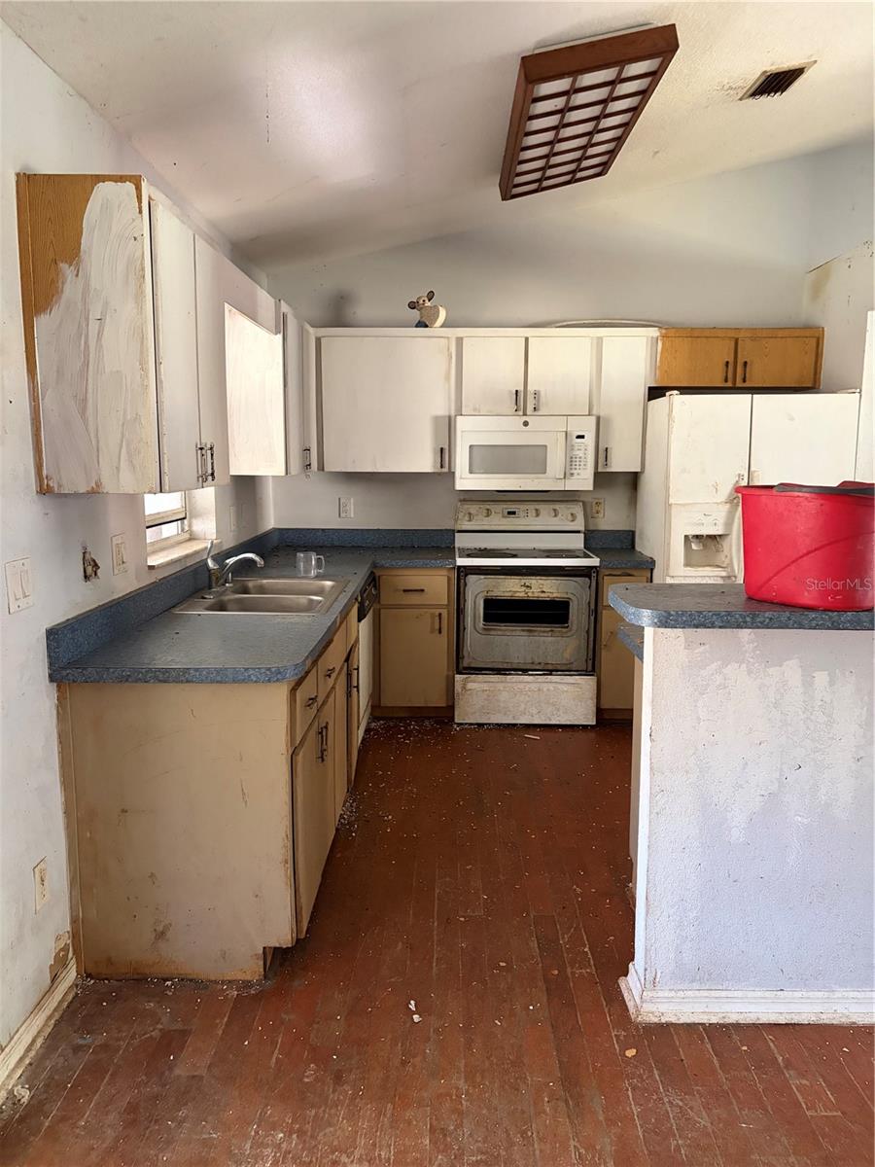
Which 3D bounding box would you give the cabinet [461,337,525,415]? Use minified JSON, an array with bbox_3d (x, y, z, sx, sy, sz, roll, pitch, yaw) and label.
[{"bbox_3d":[0.307,-1.159,4.953,0.352,0.423,0.334,0,9,1],"label":"cabinet"}]

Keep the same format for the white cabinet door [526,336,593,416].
[{"bbox_3d":[0.664,-1.131,4.790,0.350,0.416,0.030,0,9,1],"label":"white cabinet door"}]

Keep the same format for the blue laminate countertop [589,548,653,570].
[{"bbox_3d":[1.002,-0.148,4.912,0.289,0.039,0.642,0,9,1],"label":"blue laminate countertop"}]

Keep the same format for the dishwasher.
[{"bbox_3d":[-0.657,0.391,4.362,0.610,0.863,0.605,0,9,1],"label":"dishwasher"}]

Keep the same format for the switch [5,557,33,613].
[{"bbox_3d":[-1.014,0.004,2.131,0.009,0.119,0.121,0,9,1],"label":"switch"}]

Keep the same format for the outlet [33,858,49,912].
[{"bbox_3d":[-1.015,0.773,2.247,0.009,0.119,0.073,0,9,1],"label":"outlet"}]

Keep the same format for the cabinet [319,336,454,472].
[{"bbox_3d":[-0.277,-1.010,4.983,0.730,0.738,0.334,0,9,1],"label":"cabinet"}]

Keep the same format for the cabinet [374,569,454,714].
[{"bbox_3d":[-0.126,0.295,4.996,0.446,0.866,0.635,0,9,1],"label":"cabinet"}]

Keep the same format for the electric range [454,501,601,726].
[{"bbox_3d":[0.484,0.145,4.979,0.762,1.180,0.646,0,9,1],"label":"electric range"}]

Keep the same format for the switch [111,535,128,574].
[{"bbox_3d":[-1.006,-0.091,2.776,0.009,0.119,0.116,0,9,1],"label":"switch"}]

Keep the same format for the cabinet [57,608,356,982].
[{"bbox_3d":[-0.688,0.559,3.229,0.637,0.866,1.676,0,9,1],"label":"cabinet"}]

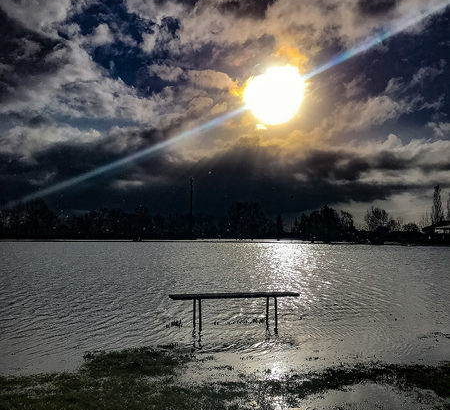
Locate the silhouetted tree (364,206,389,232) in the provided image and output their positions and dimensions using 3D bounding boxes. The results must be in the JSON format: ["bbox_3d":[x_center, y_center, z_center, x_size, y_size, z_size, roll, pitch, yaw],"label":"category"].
[{"bbox_3d":[31.218,3.606,100.000,4.945,7.006,4.945,0,-3,0],"label":"silhouetted tree"}]

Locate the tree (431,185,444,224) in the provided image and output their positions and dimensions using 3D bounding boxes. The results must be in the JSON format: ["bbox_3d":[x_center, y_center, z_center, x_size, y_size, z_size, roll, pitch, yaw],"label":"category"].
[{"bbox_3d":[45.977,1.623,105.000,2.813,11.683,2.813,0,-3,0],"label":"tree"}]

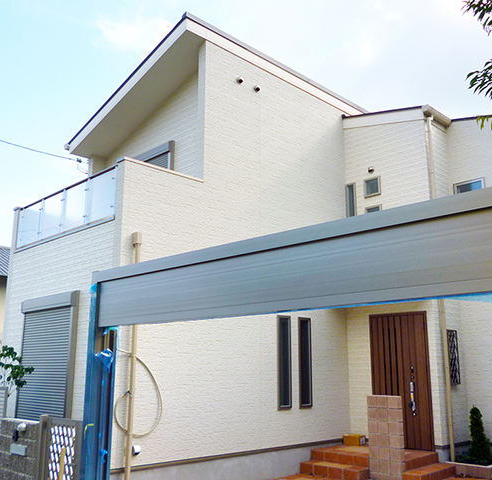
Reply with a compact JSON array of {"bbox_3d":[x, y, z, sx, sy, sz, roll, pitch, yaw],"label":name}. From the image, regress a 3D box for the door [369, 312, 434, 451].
[{"bbox_3d":[2.818,2.508,9.395,0.100,2.330,1.180,12,-17,-43],"label":"door"}]

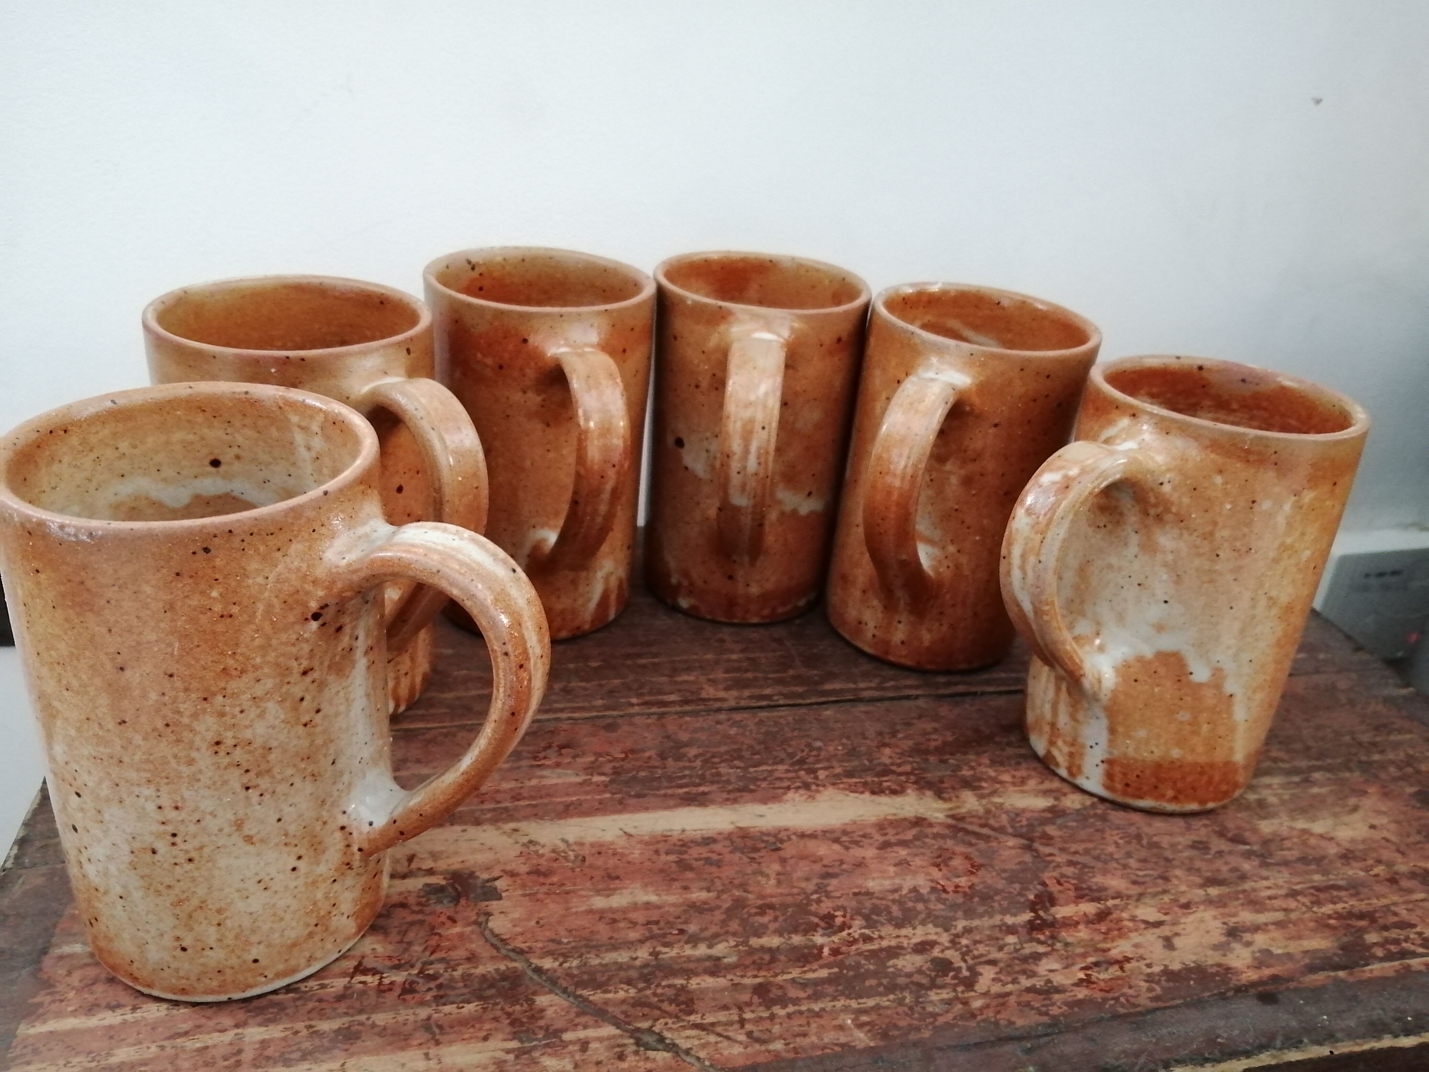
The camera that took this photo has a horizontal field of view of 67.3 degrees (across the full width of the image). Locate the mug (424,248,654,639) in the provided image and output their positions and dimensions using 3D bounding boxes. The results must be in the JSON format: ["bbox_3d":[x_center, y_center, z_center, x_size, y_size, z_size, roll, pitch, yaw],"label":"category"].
[{"bbox_3d":[-0.058,-0.025,0.385,0.080,0.126,0.121,-6,29,-22],"label":"mug"}]

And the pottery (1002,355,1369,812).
[{"bbox_3d":[0.133,0.018,0.339,0.120,0.127,0.079,-11,31,-29],"label":"pottery"}]

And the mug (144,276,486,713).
[{"bbox_3d":[-0.113,-0.003,0.332,0.118,0.126,0.079,22,32,29],"label":"mug"}]

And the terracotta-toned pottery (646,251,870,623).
[{"bbox_3d":[0.012,-0.029,0.406,0.080,0.126,0.123,6,27,1],"label":"terracotta-toned pottery"}]

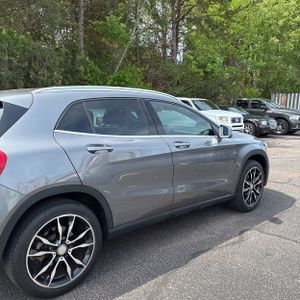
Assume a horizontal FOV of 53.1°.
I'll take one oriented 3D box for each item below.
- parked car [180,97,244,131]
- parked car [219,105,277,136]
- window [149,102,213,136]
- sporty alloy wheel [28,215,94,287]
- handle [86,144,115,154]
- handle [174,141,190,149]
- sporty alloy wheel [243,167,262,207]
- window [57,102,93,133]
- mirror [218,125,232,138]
[{"bbox_3d":[1.998,-1.615,15.101,1.980,1.880,5.300,-7,11,-43],"label":"parked car"},{"bbox_3d":[4.498,-1.617,16.840,1.880,1.483,5.000,-7,11,-43],"label":"parked car"},{"bbox_3d":[0.345,-0.317,3.104,0.806,0.372,0.060,-3,-19,-42],"label":"window"},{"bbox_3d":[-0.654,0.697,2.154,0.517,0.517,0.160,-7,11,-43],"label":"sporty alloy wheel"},{"bbox_3d":[-0.368,-0.007,2.248,0.225,0.062,0.055,0,-2,-43],"label":"handle"},{"bbox_3d":[0.311,-0.055,2.892,0.215,0.058,0.055,0,-2,-43],"label":"handle"},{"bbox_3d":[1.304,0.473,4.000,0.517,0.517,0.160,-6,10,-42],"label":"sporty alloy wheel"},{"bbox_3d":[-0.574,-0.239,2.202,0.278,0.253,0.050,-1,-20,-42],"label":"window"},{"bbox_3d":[0.821,-0.212,3.296,0.120,0.140,0.200,-7,11,-43],"label":"mirror"}]

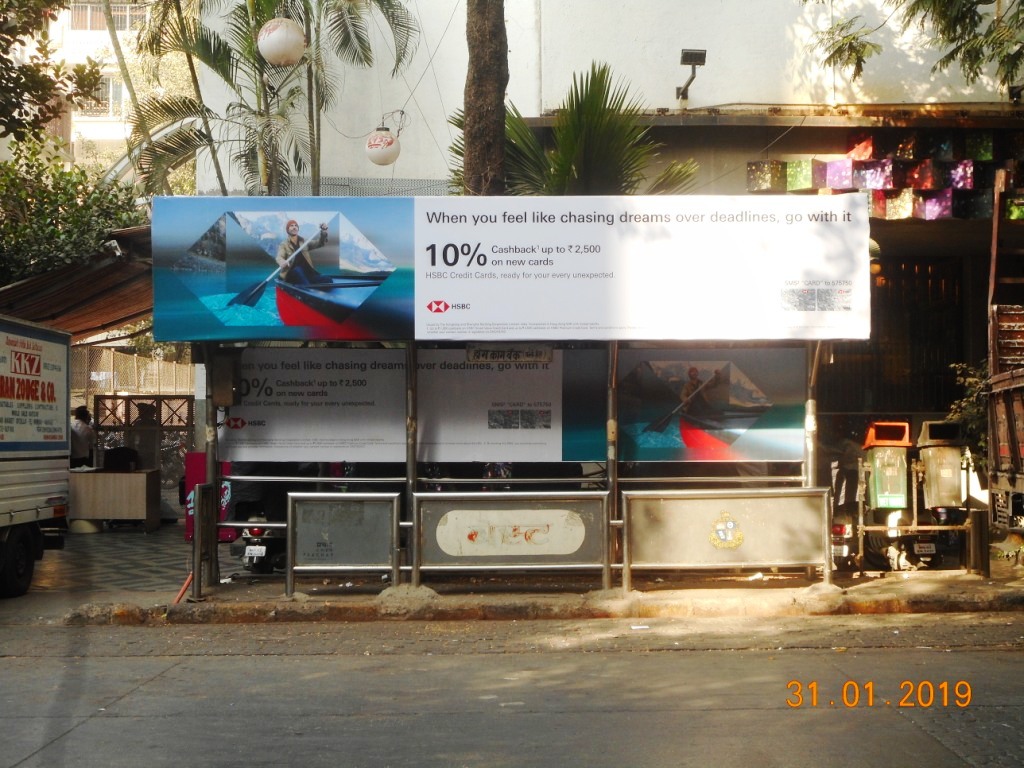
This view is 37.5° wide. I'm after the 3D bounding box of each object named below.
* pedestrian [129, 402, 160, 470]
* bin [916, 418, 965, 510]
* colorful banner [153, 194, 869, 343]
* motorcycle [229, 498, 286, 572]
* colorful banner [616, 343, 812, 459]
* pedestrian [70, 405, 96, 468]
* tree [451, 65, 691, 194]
[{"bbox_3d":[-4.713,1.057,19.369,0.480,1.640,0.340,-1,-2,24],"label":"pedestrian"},{"bbox_3d":[3.972,0.756,14.120,0.420,0.820,0.380,0,-2,0],"label":"bin"},{"bbox_3d":[-0.009,-0.984,12.850,6.100,1.250,0.100,0,-2,0],"label":"colorful banner"},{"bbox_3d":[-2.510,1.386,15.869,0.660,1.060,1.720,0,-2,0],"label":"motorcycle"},{"bbox_3d":[1.812,0.186,13.700,1.730,1.050,0.060,0,-2,0],"label":"colorful banner"},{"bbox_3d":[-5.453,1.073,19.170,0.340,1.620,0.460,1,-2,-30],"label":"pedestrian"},{"bbox_3d":[0.671,-0.804,16.101,2.650,5.300,2.400,0,-2,0],"label":"tree"}]

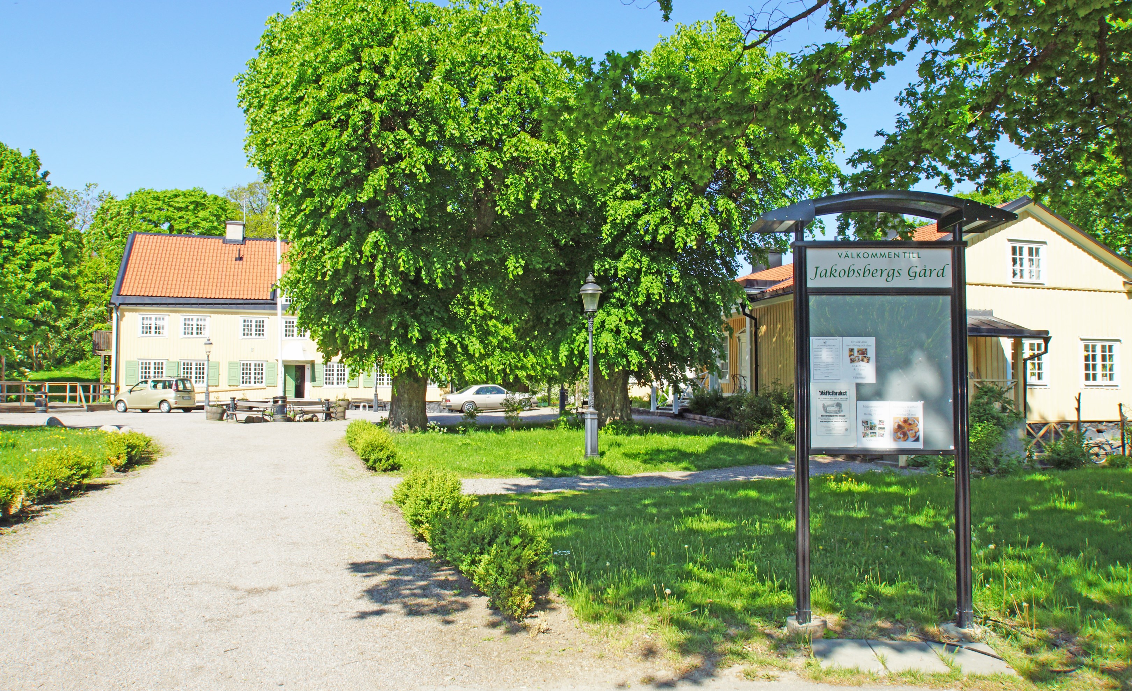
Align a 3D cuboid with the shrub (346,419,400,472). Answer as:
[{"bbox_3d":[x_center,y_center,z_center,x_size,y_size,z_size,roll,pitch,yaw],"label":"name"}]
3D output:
[{"bbox_3d":[-3.950,1.968,17.274,0.650,0.650,5.400,1,-3,-19],"label":"shrub"}]

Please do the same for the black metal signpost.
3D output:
[{"bbox_3d":[2.009,0.449,5.446,1.570,2.750,0.530,0,-3,4],"label":"black metal signpost"}]

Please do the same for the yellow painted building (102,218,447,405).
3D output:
[{"bbox_3d":[-17.740,-1.850,55.442,19.451,11.500,11.200,1,-3,-17],"label":"yellow painted building"}]

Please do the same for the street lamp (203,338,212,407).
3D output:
[{"bbox_3d":[-18.469,1.479,43.776,0.460,3.770,0.460,1,-3,-17],"label":"street lamp"}]

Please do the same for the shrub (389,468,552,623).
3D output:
[{"bbox_3d":[-1.052,1.665,8.311,0.620,0.520,5.450,1,-3,-19],"label":"shrub"}]

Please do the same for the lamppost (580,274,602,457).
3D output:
[{"bbox_3d":[0.521,0.426,17.398,0.470,3.780,0.470,0,-3,0],"label":"lamppost"}]

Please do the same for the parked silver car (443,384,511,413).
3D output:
[{"bbox_3d":[-3.665,2.569,41.727,4.680,1.390,1.750,1,-3,-19],"label":"parked silver car"}]

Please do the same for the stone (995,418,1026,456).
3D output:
[{"bbox_3d":[11.250,2.445,21.414,0.800,1.050,0.600,1,-3,-17],"label":"stone"}]

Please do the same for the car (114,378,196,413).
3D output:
[{"bbox_3d":[-20.055,2.409,41.332,3.860,1.700,1.690,-1,-3,15],"label":"car"}]

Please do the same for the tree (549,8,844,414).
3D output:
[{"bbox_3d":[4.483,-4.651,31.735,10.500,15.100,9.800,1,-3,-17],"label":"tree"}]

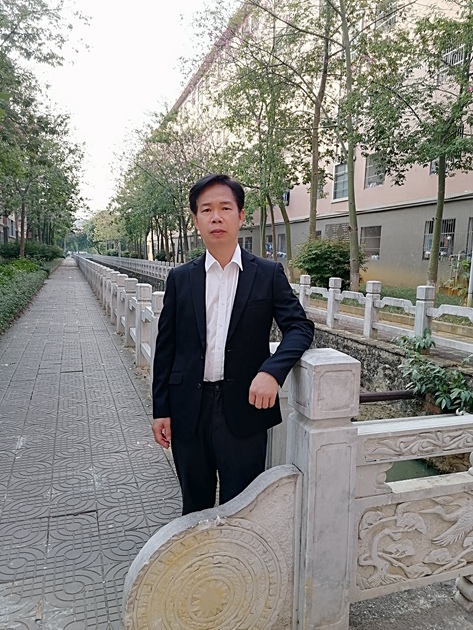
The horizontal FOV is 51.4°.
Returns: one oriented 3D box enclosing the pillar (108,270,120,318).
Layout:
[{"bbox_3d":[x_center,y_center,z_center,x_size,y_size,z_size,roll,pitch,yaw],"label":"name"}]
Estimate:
[{"bbox_3d":[-2.524,-0.354,10.309,0.180,1.061,0.180,-1,7,-19],"label":"pillar"}]

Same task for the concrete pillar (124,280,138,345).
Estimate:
[{"bbox_3d":[-1.639,-0.032,7.683,0.180,1.061,0.180,-1,7,-19],"label":"concrete pillar"}]

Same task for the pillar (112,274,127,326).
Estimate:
[{"bbox_3d":[-2.082,-0.193,8.996,0.180,1.061,0.180,-1,7,-19],"label":"pillar"}]

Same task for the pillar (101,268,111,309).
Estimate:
[{"bbox_3d":[-3.409,-0.676,12.935,0.180,1.061,0.180,-1,7,-19],"label":"pillar"}]

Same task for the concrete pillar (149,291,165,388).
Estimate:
[{"bbox_3d":[-0.754,0.289,5.057,0.180,1.061,0.180,-1,7,-19],"label":"concrete pillar"}]

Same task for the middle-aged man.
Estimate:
[{"bbox_3d":[-0.021,0.351,1.817,0.590,1.710,0.380,2,7,8],"label":"middle-aged man"}]

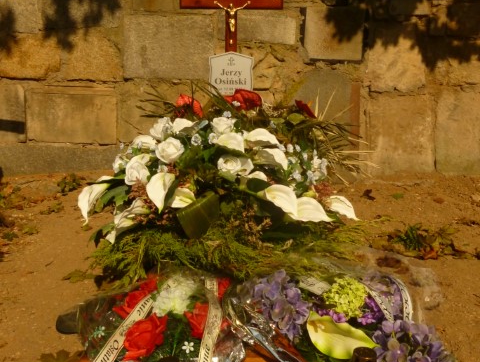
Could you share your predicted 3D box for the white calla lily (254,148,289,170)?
[{"bbox_3d":[0.098,-0.071,1.630,0.110,0.072,0.095,-5,12,-23],"label":"white calla lily"}]

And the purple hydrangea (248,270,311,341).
[{"bbox_3d":[0.079,0.255,1.060,0.128,0.145,0.125,0,11,0],"label":"purple hydrangea"}]

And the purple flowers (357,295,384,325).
[{"bbox_3d":[0.266,0.265,1.060,0.060,0.062,0.060,0,11,0],"label":"purple flowers"}]

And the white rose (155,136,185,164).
[{"bbox_3d":[-0.225,-0.100,1.650,0.094,0.086,0.085,0,11,0],"label":"white rose"}]

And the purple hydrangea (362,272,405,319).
[{"bbox_3d":[0.305,0.245,1.110,0.095,0.105,0.100,0,11,0],"label":"purple hydrangea"}]

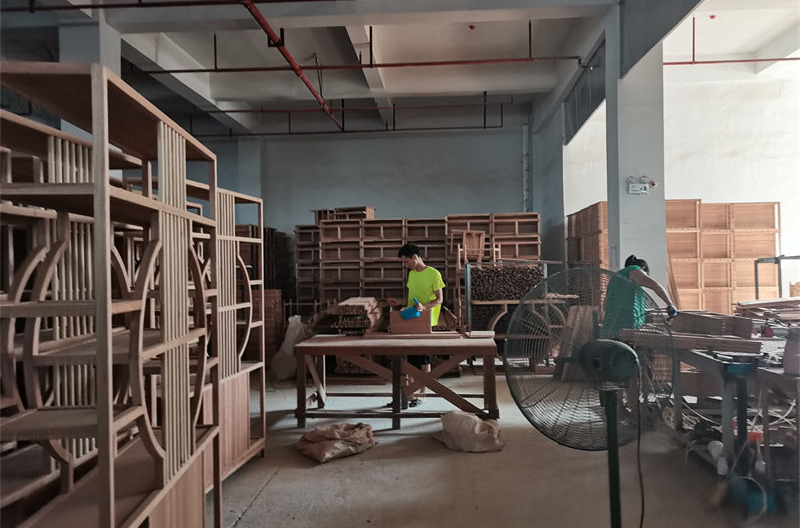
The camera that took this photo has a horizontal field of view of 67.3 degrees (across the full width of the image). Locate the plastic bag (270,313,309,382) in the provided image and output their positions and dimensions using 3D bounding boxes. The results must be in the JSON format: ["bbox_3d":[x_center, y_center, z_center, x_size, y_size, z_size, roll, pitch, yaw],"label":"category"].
[{"bbox_3d":[-1.416,1.051,7.847,0.460,0.830,0.420,-1,0,5],"label":"plastic bag"}]

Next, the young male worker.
[{"bbox_3d":[0.158,0.624,6.214,0.500,1.660,0.440,-1,0,36],"label":"young male worker"}]

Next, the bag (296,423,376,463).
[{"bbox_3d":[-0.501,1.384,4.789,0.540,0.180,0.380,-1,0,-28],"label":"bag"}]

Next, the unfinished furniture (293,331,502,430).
[{"bbox_3d":[-0.025,1.085,5.737,1.820,0.750,0.800,-1,0,4],"label":"unfinished furniture"}]

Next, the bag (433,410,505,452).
[{"bbox_3d":[0.563,1.337,4.909,0.560,0.240,0.450,-1,0,4],"label":"bag"}]

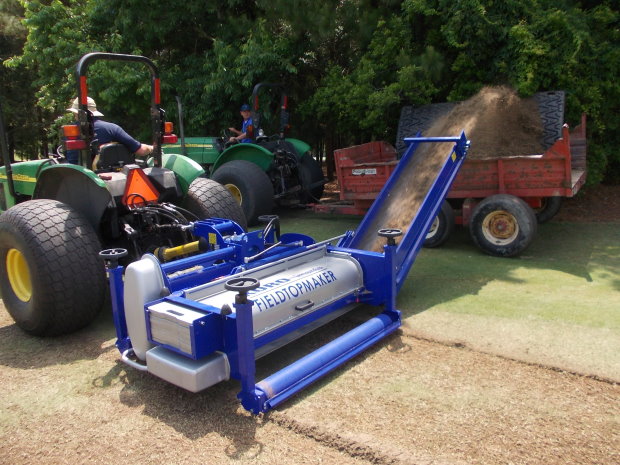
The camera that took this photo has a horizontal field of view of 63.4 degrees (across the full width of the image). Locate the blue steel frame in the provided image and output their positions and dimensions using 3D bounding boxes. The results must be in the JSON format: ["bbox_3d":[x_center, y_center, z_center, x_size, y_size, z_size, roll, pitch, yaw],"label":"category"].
[{"bbox_3d":[-0.085,-0.043,4.493,1.850,1.580,3.500,7,15,38],"label":"blue steel frame"}]

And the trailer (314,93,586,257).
[{"bbox_3d":[1.743,-1.013,7.841,4.350,2.060,2.000,4,15,35],"label":"trailer"}]

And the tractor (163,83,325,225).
[{"bbox_3d":[-1.564,-1.569,9.881,3.600,2.540,2.000,5,14,32],"label":"tractor"}]

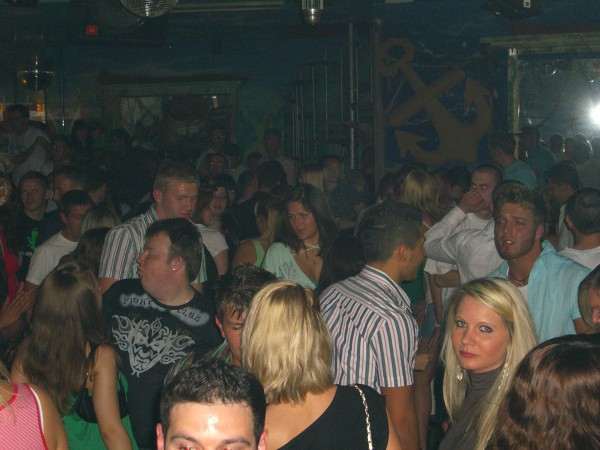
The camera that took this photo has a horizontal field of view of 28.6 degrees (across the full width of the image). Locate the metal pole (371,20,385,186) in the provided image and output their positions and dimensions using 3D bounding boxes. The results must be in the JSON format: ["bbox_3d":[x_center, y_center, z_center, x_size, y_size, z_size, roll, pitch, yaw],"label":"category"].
[{"bbox_3d":[0.605,-0.948,9.200,0.070,1.320,0.070,-1,8,0],"label":"metal pole"}]

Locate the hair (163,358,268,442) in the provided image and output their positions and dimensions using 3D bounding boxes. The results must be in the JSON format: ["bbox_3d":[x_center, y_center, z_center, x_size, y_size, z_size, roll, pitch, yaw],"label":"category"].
[{"bbox_3d":[-0.144,0.290,1.960,0.172,0.155,0.190,0,8,9],"label":"hair"}]

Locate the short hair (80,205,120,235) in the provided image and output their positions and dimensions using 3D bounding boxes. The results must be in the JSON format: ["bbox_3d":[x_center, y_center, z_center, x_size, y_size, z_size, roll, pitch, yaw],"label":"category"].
[{"bbox_3d":[-0.863,-0.024,5.100,0.175,0.150,0.180,0,8,11],"label":"short hair"}]

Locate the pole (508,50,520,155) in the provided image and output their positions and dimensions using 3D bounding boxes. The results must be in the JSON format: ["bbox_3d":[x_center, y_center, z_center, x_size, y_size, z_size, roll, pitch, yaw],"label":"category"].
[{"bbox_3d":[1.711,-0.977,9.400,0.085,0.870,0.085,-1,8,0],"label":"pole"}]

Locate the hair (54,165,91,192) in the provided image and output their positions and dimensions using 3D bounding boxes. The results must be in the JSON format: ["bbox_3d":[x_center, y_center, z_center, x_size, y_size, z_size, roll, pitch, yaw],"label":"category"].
[{"bbox_3d":[-1.183,-0.246,6.100,0.185,0.145,0.190,4,9,33],"label":"hair"}]

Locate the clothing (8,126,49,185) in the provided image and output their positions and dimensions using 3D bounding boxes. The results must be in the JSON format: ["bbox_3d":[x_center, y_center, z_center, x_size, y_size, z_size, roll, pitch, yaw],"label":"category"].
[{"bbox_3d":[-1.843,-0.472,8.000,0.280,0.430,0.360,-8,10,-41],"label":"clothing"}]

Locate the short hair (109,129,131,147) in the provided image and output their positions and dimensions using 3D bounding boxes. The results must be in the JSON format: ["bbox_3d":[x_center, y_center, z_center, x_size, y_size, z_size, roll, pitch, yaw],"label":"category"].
[{"bbox_3d":[-1.363,-0.661,8.900,0.165,0.145,0.180,2,8,20],"label":"short hair"}]

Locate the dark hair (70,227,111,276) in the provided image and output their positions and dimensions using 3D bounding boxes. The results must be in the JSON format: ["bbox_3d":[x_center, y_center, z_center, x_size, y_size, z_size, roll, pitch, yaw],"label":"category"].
[{"bbox_3d":[-0.832,0.102,4.700,0.170,0.200,0.190,0,8,11],"label":"dark hair"}]

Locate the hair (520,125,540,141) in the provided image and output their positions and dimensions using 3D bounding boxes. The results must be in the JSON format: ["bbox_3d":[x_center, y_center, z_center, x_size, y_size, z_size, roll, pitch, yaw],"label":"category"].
[{"bbox_3d":[1.741,-0.699,8.900,0.175,0.130,0.160,-6,9,-30],"label":"hair"}]

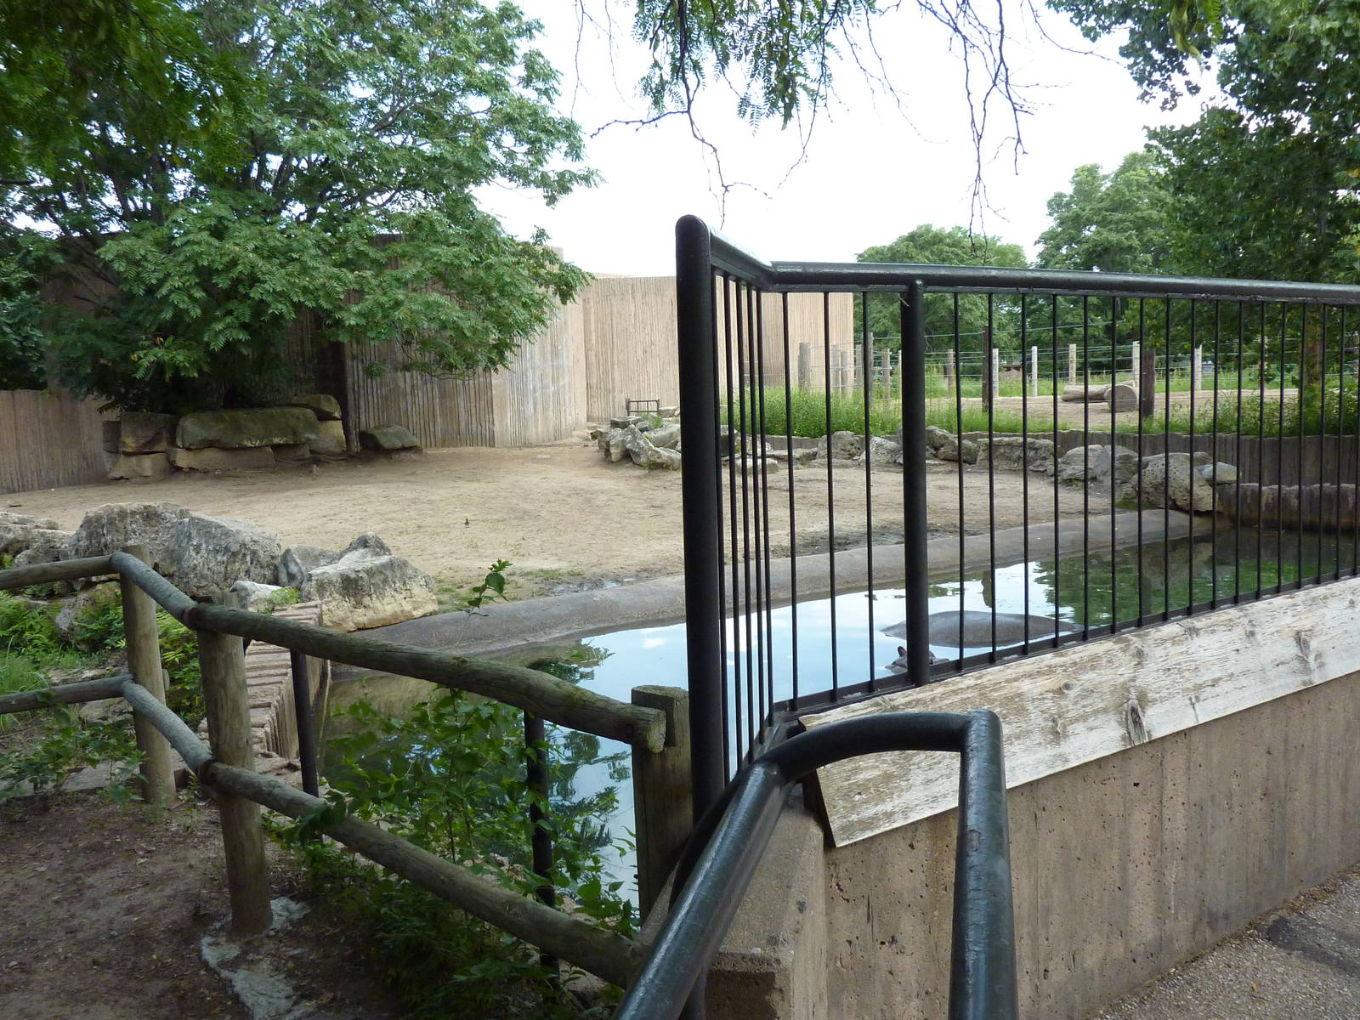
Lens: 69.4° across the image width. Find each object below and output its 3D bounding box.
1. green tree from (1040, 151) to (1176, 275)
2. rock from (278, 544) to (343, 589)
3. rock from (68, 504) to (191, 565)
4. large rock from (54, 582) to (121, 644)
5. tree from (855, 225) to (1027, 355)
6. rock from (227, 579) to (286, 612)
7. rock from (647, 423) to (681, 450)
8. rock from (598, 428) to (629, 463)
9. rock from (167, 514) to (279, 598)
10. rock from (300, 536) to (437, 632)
[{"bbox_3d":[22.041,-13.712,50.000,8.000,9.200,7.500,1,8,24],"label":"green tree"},{"bbox_3d":[-3.383,0.521,9.000,0.570,0.370,0.500,-5,8,-26],"label":"rock"},{"bbox_3d":[-5.206,0.257,9.300,1.070,0.600,0.800,-7,8,-34],"label":"rock"},{"bbox_3d":[-4.282,0.749,7.100,0.440,0.400,0.420,-6,8,-31],"label":"large rock"},{"bbox_3d":[14.872,-12.389,56.000,9.600,7.800,8.800,0,7,15],"label":"tree"},{"bbox_3d":[-3.414,0.697,7.900,0.470,0.290,0.400,-5,8,-24],"label":"rock"},{"bbox_3d":[-0.325,-1.778,24.000,0.950,0.620,0.800,-2,7,-1],"label":"rock"},{"bbox_3d":[-1.543,-1.505,23.000,0.700,0.780,0.750,-2,7,-4],"label":"rock"},{"bbox_3d":[-4.070,0.395,8.800,0.980,0.660,0.780,-6,8,-30],"label":"rock"},{"bbox_3d":[-2.570,0.613,8.150,1.020,0.640,0.750,-6,8,-33],"label":"rock"}]

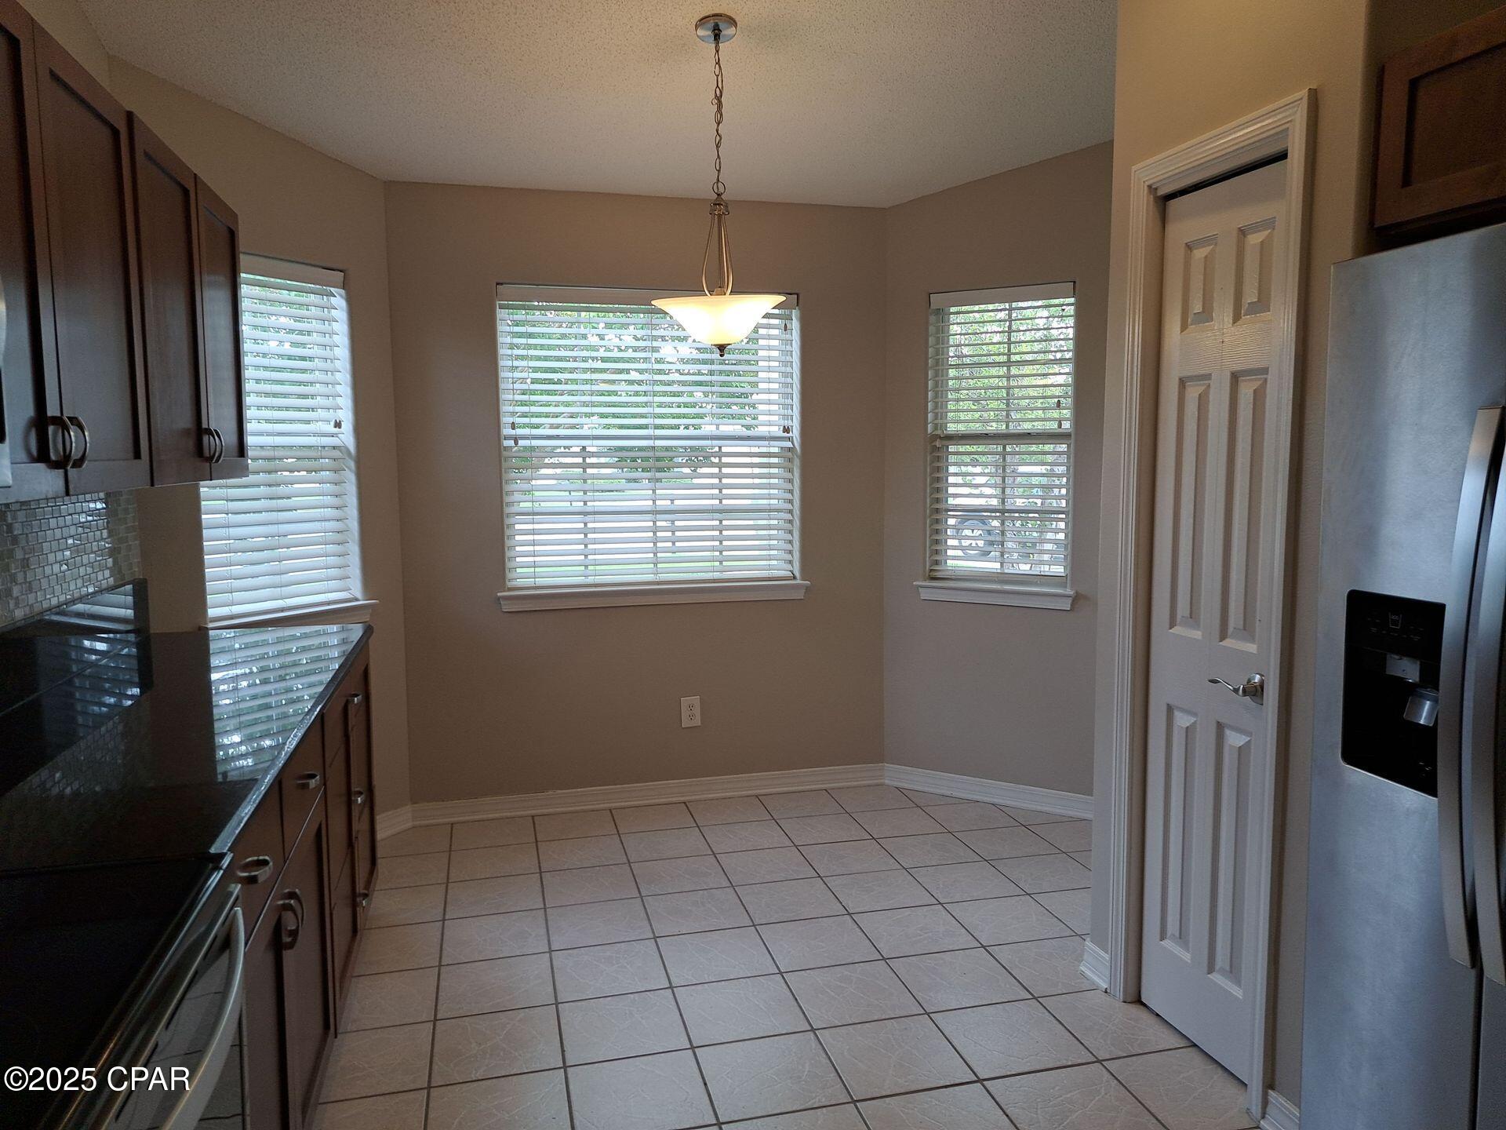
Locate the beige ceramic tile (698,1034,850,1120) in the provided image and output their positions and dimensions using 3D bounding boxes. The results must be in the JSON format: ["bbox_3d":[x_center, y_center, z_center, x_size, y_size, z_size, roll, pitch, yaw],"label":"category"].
[{"bbox_3d":[0.040,1.194,2.440,0.302,0.010,0.298,-2,6,-14],"label":"beige ceramic tile"}]

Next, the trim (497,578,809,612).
[{"bbox_3d":[-0.383,0.127,4.240,1.262,0.075,0.070,-2,6,-14],"label":"trim"}]

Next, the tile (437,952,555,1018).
[{"bbox_3d":[-0.704,1.152,2.865,0.302,0.010,0.302,-2,6,-14],"label":"tile"}]

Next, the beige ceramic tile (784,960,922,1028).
[{"bbox_3d":[0.266,1.148,2.790,0.300,0.010,0.300,-2,6,-14],"label":"beige ceramic tile"}]

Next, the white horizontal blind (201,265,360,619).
[{"bbox_3d":[-1.628,-0.435,3.562,0.060,1.160,0.565,3,7,32],"label":"white horizontal blind"}]

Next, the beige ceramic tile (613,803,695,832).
[{"bbox_3d":[-0.396,1.009,4.151,0.302,0.010,0.299,-2,6,-14],"label":"beige ceramic tile"}]

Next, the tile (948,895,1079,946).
[{"bbox_3d":[0.793,1.106,3.249,0.302,0.010,0.298,-2,6,-14],"label":"tile"}]

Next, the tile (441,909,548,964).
[{"bbox_3d":[-0.773,1.117,3.139,0.303,0.010,0.297,-2,6,-14],"label":"tile"}]

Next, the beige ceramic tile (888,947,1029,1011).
[{"bbox_3d":[0.567,1.145,2.882,0.302,0.010,0.298,-2,6,-14],"label":"beige ceramic tile"}]

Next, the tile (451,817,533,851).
[{"bbox_3d":[-0.990,1.028,4.000,0.303,0.010,0.297,-2,6,-14],"label":"tile"}]

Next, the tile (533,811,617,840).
[{"bbox_3d":[-0.693,1.019,4.076,0.302,0.010,0.299,-2,6,-14],"label":"tile"}]

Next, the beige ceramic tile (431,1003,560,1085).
[{"bbox_3d":[-0.633,1.187,2.587,0.302,0.010,0.298,-2,6,-14],"label":"beige ceramic tile"}]

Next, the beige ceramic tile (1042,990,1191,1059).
[{"bbox_3d":[0.940,1.163,2.662,0.302,0.010,0.298,-2,6,-14],"label":"beige ceramic tile"}]

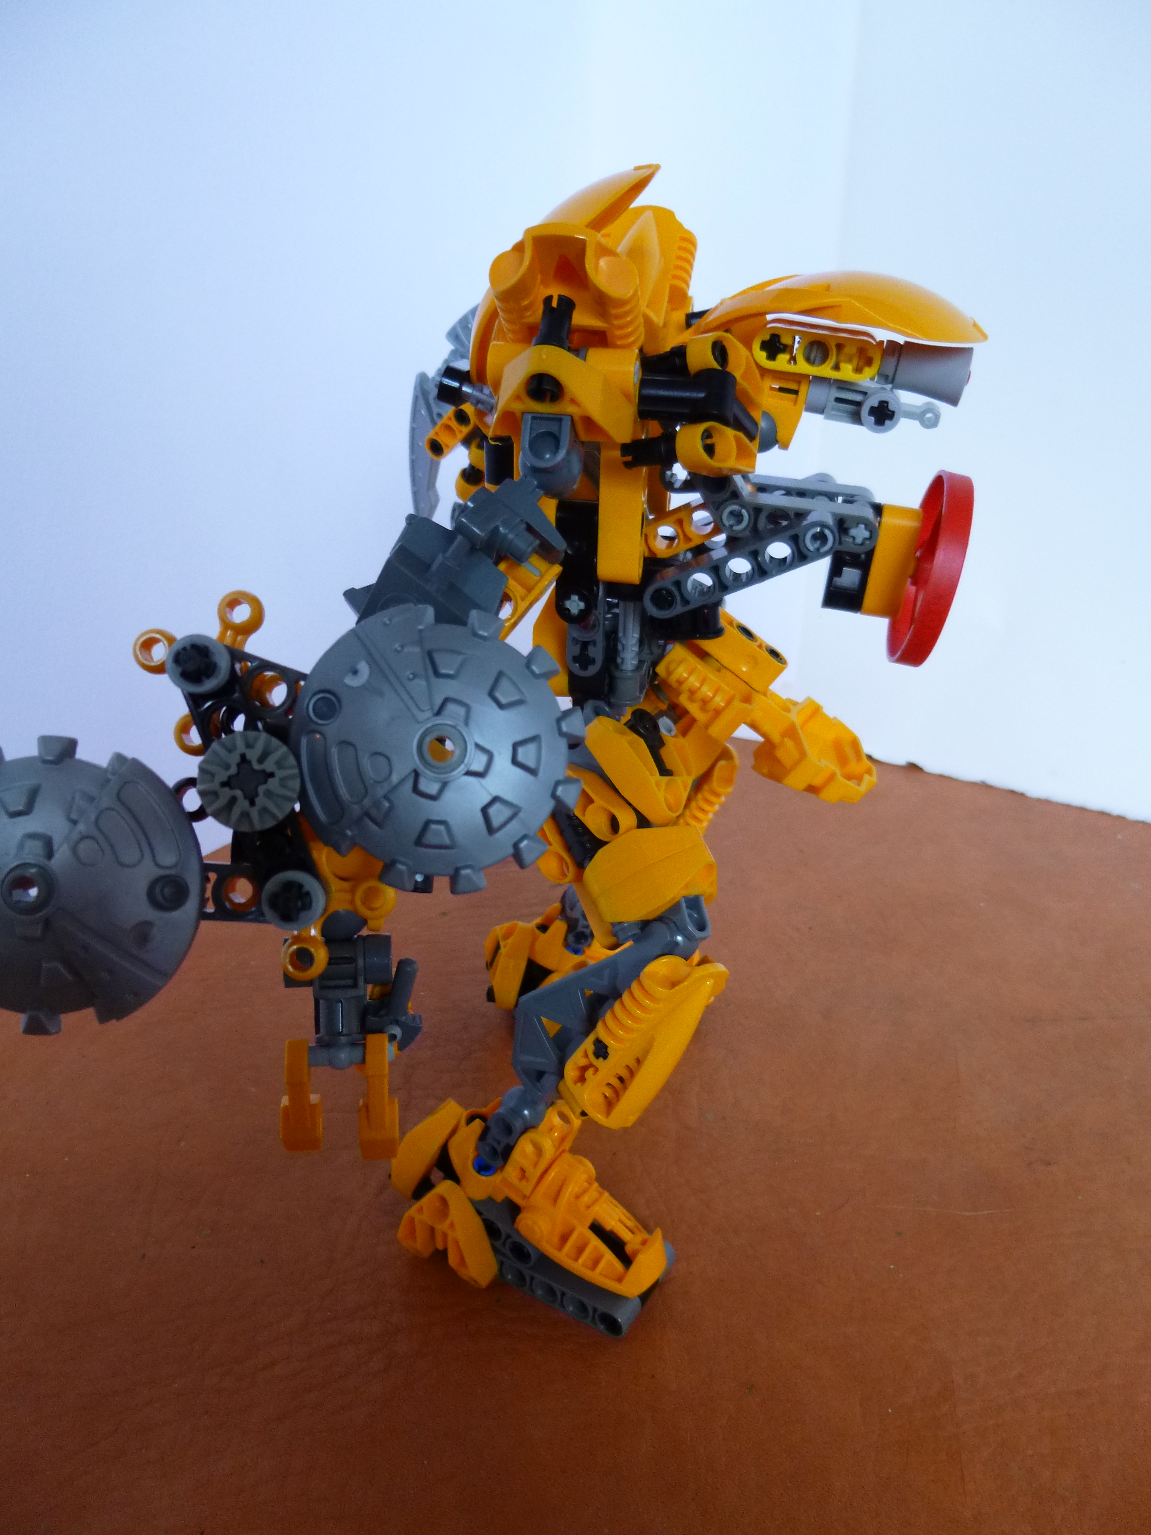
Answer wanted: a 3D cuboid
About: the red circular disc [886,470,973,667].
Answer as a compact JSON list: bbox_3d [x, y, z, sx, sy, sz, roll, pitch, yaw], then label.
[{"bbox_3d":[0.073,-0.040,0.228,0.006,0.039,0.039,13,28,5],"label":"red circular disc"}]

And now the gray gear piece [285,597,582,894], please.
[{"bbox_3d":[-0.018,-0.002,0.144,0.039,0.039,0.011,-6,1,-11],"label":"gray gear piece"}]

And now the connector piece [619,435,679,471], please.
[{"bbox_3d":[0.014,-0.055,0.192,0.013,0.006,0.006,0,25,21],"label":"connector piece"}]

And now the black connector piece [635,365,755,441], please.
[{"bbox_3d":[0.019,-0.057,0.172,0.018,0.009,0.009,10,28,21],"label":"black connector piece"}]

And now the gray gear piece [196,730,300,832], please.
[{"bbox_3d":[-0.041,0.002,0.138,0.013,0.013,0.005,-8,2,-16],"label":"gray gear piece"}]

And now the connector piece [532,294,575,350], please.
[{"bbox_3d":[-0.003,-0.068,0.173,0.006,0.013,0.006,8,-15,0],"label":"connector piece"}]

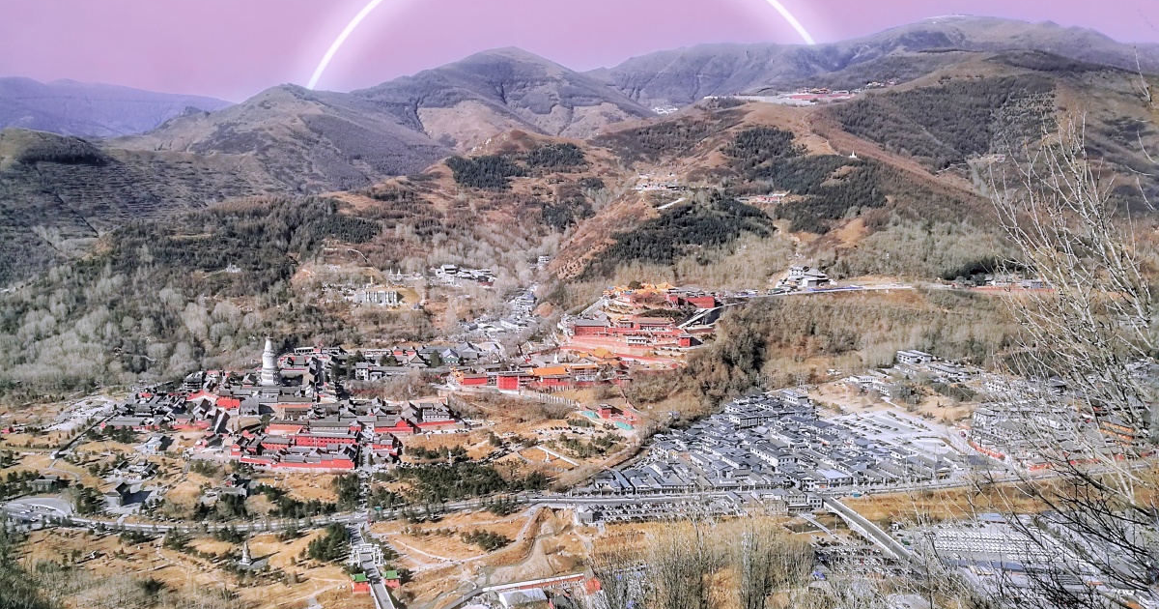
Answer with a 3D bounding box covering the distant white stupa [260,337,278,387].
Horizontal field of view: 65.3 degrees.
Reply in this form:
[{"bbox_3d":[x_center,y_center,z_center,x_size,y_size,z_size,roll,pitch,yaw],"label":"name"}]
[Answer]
[{"bbox_3d":[-326.000,60.500,952.000,19.500,56.500,19.500,1,10,3],"label":"distant white stupa"}]

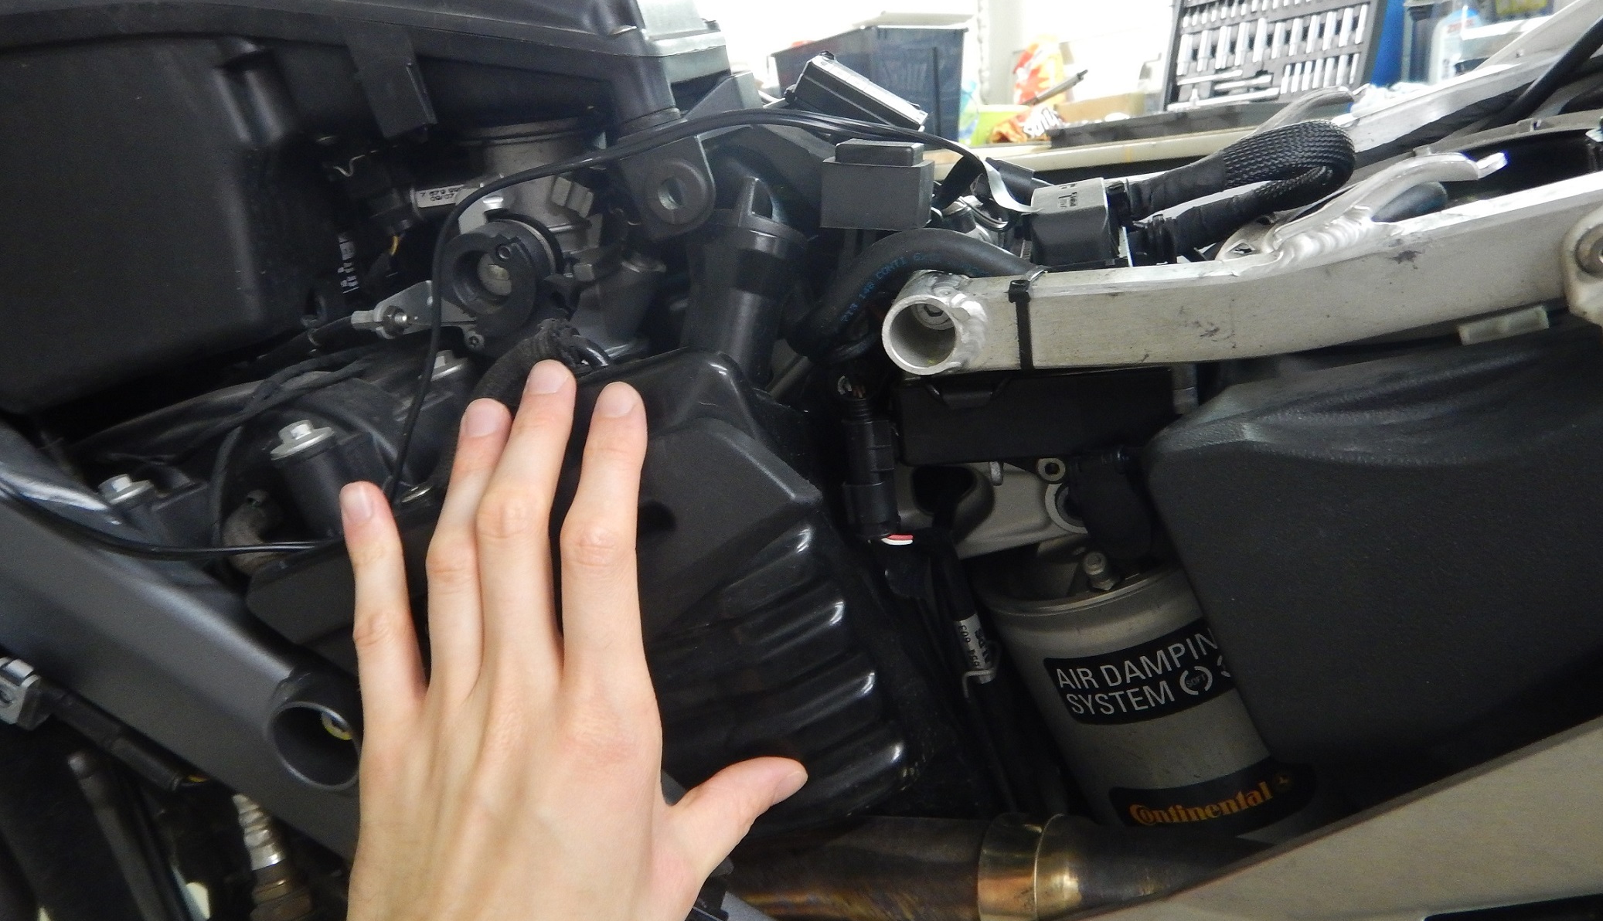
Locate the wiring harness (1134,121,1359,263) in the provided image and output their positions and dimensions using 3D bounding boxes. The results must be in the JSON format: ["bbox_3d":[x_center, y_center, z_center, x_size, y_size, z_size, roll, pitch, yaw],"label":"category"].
[{"bbox_3d":[0.176,-0.110,0.450,0.096,0.046,0.055,-7,11,17],"label":"wiring harness"}]

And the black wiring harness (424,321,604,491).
[{"bbox_3d":[-0.111,-0.021,0.430,0.064,0.063,0.042,0,10,0],"label":"black wiring harness"}]

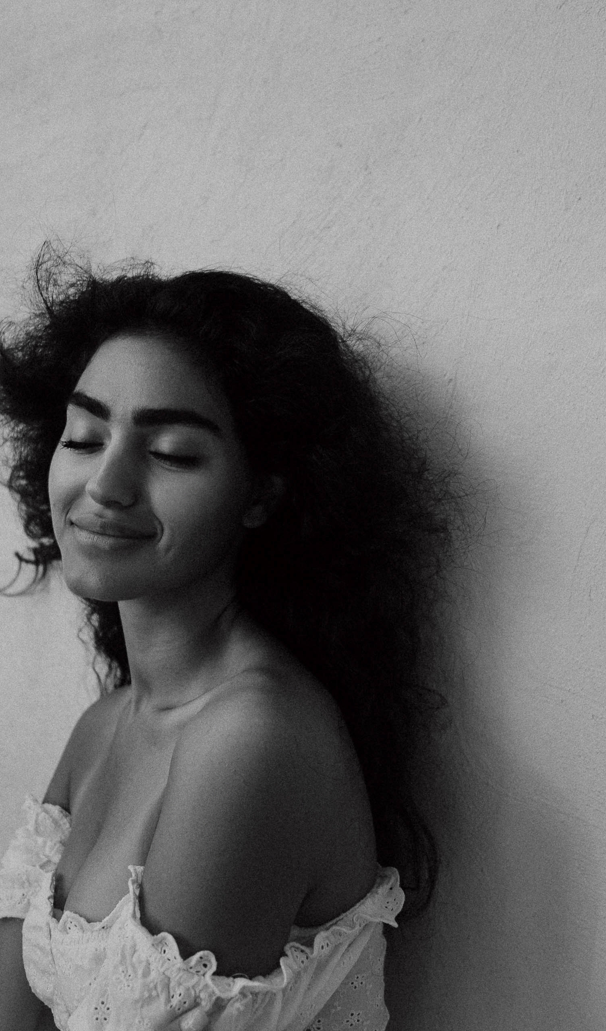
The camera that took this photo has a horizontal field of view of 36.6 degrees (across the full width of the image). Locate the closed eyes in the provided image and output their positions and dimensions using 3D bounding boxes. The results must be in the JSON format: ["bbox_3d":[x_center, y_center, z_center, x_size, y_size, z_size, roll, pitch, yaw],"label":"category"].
[{"bbox_3d":[-0.127,-0.044,0.668,0.099,0.018,0.030,9,3,19],"label":"closed eyes"}]

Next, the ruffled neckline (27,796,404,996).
[{"bbox_3d":[-0.092,0.293,0.770,0.240,0.115,0.360,-1,3,-37],"label":"ruffled neckline"}]

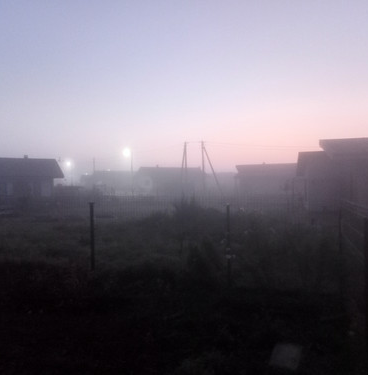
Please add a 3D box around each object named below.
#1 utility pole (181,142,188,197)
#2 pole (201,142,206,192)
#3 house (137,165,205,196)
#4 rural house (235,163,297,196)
[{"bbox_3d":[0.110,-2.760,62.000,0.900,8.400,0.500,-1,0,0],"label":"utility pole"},{"bbox_3d":[3.020,-2.910,62.000,0.600,8.300,0.350,-1,0,0],"label":"pole"},{"bbox_3d":[-2.350,-0.980,68.000,10.600,5.000,8.000,-1,0,-18],"label":"house"},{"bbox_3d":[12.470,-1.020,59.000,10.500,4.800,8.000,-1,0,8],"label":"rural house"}]

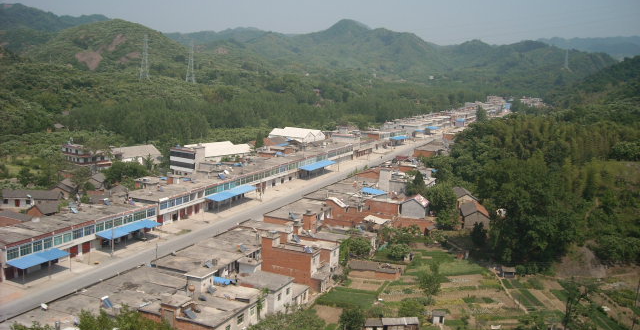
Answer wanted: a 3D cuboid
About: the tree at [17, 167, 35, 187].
[{"bbox_3d":[-110.527,4.693,242.389,6.742,7.621,6.742,1,10,0],"label":"tree"}]

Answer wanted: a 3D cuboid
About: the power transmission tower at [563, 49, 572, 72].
[{"bbox_3d":[458.971,-194.344,1200.000,9.500,38.000,8.500,1,10,0],"label":"power transmission tower"}]

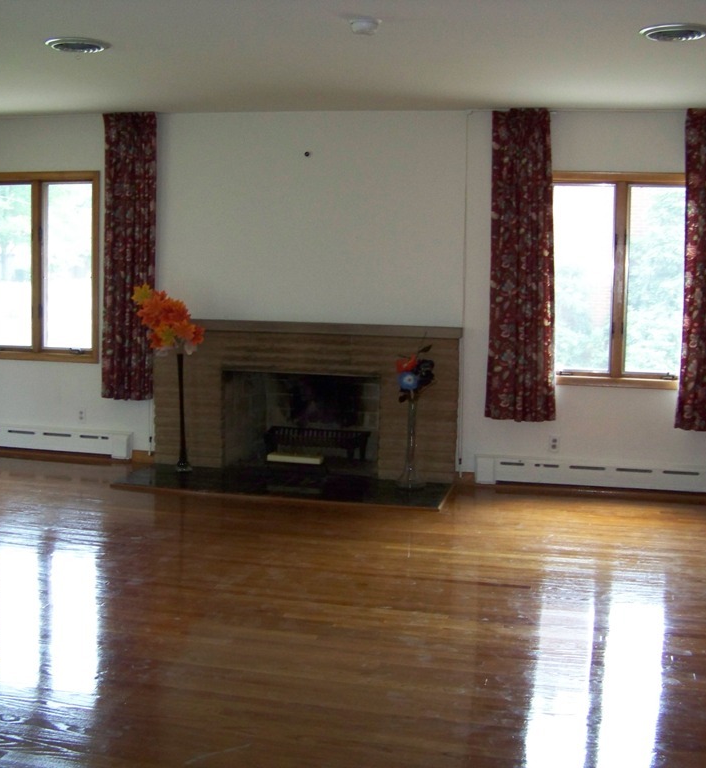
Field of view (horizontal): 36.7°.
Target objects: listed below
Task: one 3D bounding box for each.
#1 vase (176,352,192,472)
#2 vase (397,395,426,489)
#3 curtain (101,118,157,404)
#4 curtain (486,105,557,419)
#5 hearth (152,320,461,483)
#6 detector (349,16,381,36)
[{"bbox_3d":[-1.127,0.189,7.093,0.120,0.786,0.120,2,6,11],"label":"vase"},{"bbox_3d":[0.383,0.364,6.772,0.170,0.572,0.170,2,6,11],"label":"vase"},{"bbox_3d":[-1.557,-0.873,7.399,0.403,1.981,0.110,2,6,11],"label":"curtain"},{"bbox_3d":[1.101,-0.757,6.868,0.484,1.994,0.110,2,6,11],"label":"curtain"},{"bbox_3d":[-0.314,0.080,7.378,2.135,1.016,0.400,2,6,11],"label":"hearth"},{"bbox_3d":[0.047,-1.482,4.391,0.138,0.045,0.138,2,6,11],"label":"detector"}]

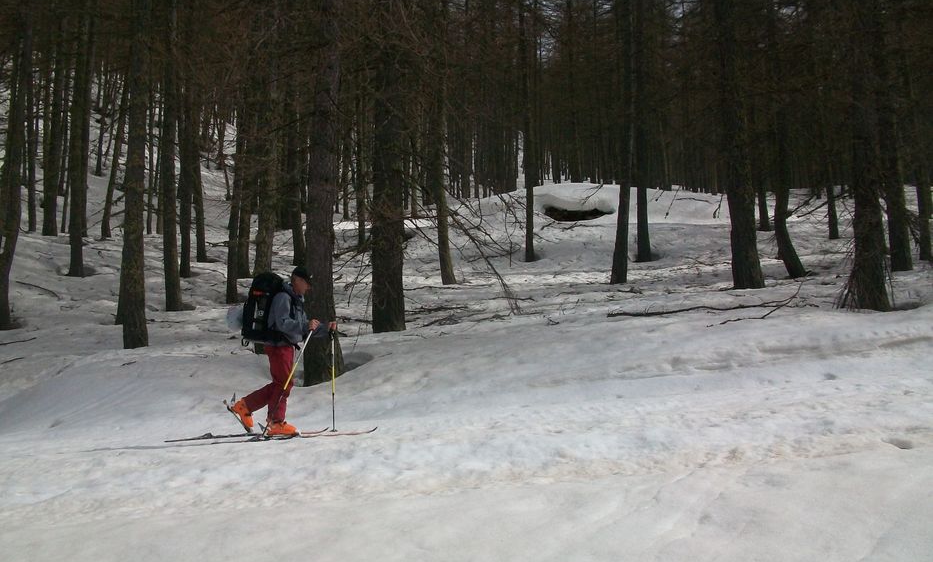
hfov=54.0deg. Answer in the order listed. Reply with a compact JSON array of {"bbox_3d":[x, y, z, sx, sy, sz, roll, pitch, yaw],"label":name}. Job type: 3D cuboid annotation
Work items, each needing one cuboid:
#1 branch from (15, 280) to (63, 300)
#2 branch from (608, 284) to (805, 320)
[{"bbox_3d":[-7.714,0.162,16.500,0.800,0.280,0.300,1,-7,-12],"label":"branch"},{"bbox_3d":[3.797,0.340,14.500,2.950,0.450,1.100,-2,-7,15],"label":"branch"}]

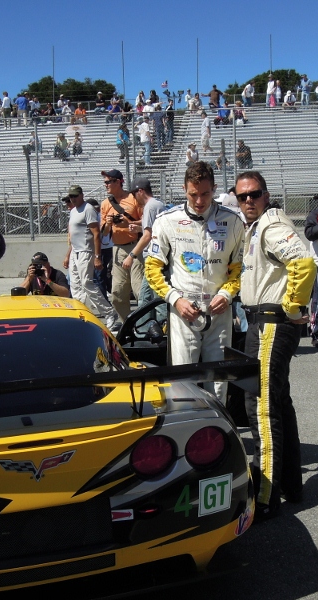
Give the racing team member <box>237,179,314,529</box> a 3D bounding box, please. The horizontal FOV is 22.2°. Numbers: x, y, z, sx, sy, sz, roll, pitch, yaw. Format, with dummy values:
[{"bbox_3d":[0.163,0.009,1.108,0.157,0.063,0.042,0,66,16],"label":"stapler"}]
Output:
[{"bbox_3d":[0.597,0.232,4.220,0.440,1.790,0.560,-6,7,-31],"label":"racing team member"}]

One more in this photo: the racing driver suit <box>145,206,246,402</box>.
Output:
[{"bbox_3d":[0.200,0.238,4.331,0.520,1.500,0.340,-2,6,-4],"label":"racing driver suit"}]

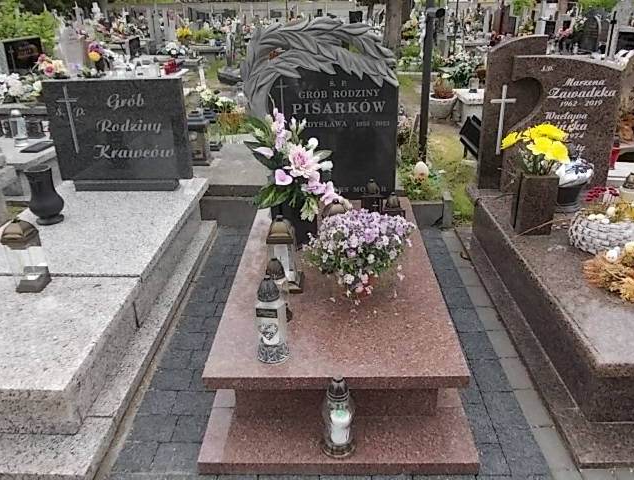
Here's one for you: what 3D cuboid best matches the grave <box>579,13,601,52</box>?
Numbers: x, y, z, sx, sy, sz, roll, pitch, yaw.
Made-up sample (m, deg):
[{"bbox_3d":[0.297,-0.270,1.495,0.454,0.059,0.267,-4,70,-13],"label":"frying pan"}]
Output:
[{"bbox_3d":[5.273,-3.917,9.982,0.410,0.720,0.110,0,26,1],"label":"grave"}]

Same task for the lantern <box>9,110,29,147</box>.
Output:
[{"bbox_3d":[-2.535,-0.947,4.377,0.110,0.293,0.110,-1,26,2],"label":"lantern"}]

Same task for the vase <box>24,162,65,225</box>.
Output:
[{"bbox_3d":[-1.565,-0.259,2.962,0.179,0.316,0.179,-1,26,2],"label":"vase"}]

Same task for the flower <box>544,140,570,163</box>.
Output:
[{"bbox_3d":[1.093,-0.401,2.371,0.112,0.090,0.101,-1,26,2],"label":"flower"}]

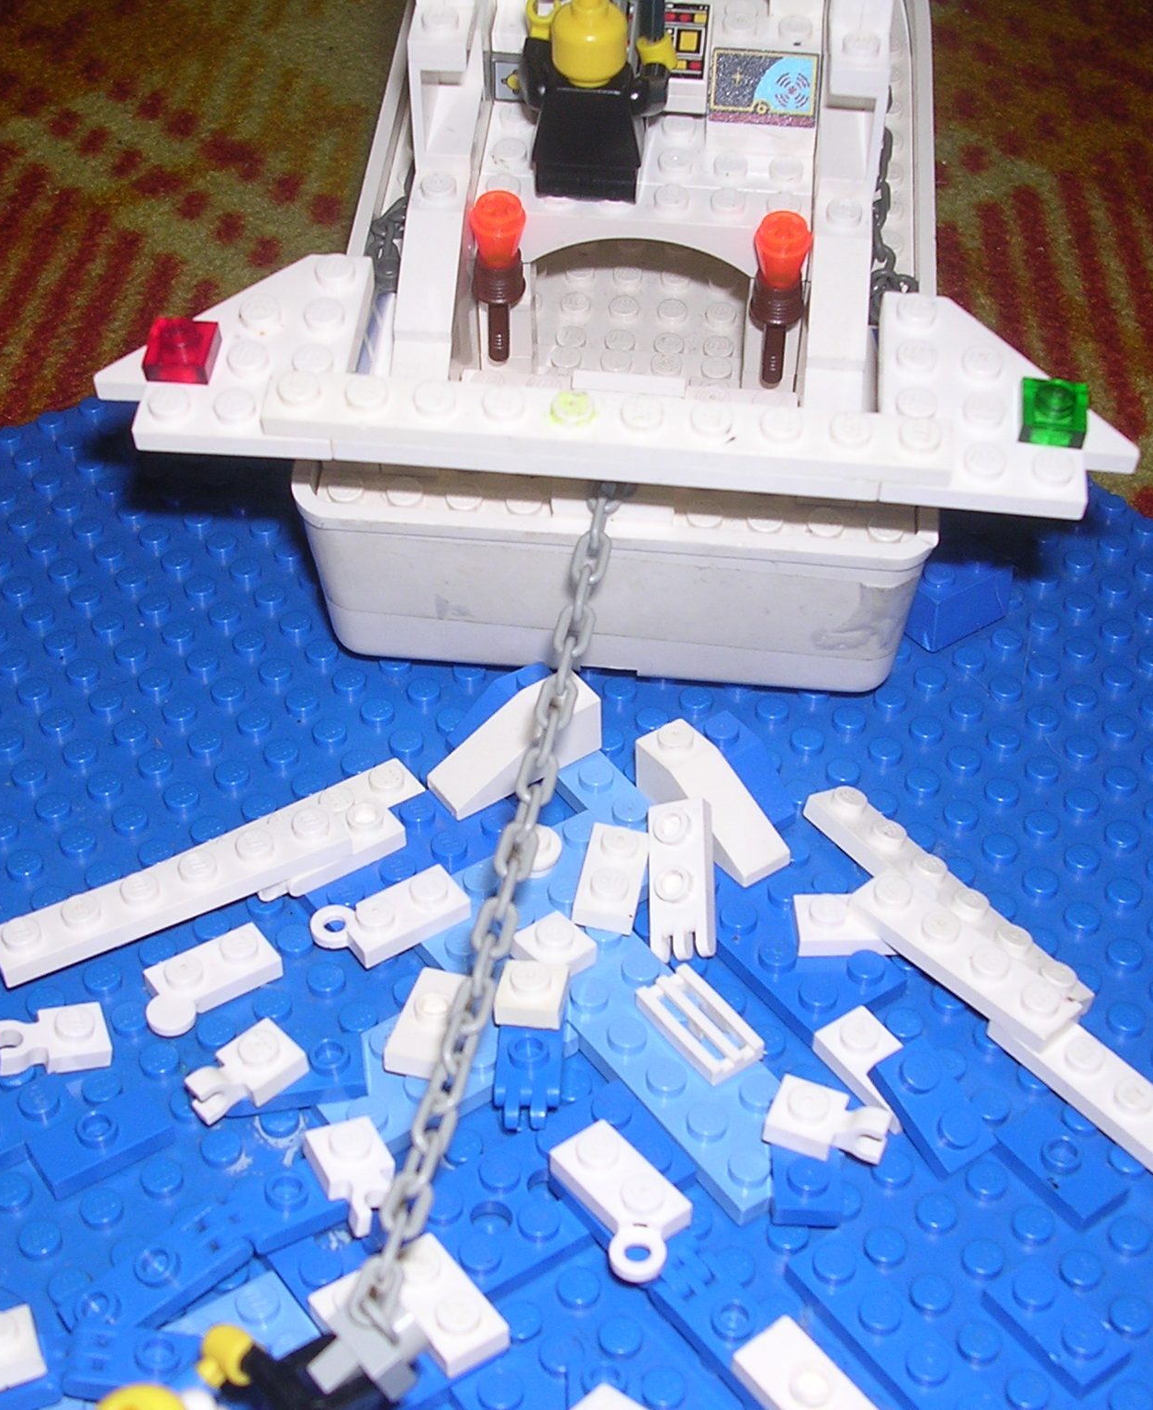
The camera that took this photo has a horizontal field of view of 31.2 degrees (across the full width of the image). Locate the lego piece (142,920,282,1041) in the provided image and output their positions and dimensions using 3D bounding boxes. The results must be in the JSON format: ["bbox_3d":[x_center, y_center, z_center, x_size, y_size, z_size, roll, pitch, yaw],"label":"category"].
[{"bbox_3d":[-0.046,0.036,0.262,0.019,0.005,0.012,-25,48,-27],"label":"lego piece"}]

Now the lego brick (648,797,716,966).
[{"bbox_3d":[0.014,0.023,0.272,0.008,0.005,0.020,-10,63,20],"label":"lego brick"}]

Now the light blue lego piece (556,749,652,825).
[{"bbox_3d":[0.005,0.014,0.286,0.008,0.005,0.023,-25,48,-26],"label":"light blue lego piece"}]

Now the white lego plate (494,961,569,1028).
[{"bbox_3d":[-0.005,0.035,0.255,0.008,0.005,0.008,5,42,5],"label":"white lego plate"}]

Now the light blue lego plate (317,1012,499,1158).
[{"bbox_3d":[-0.016,0.043,0.250,0.032,0.005,0.016,-24,48,-27],"label":"light blue lego plate"}]

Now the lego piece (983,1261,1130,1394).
[{"bbox_3d":[0.055,0.070,0.232,0.008,0.005,0.016,-25,48,-27],"label":"lego piece"}]

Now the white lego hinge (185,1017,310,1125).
[{"bbox_3d":[-0.040,0.044,0.246,0.013,0.005,0.008,-32,50,-31],"label":"white lego hinge"}]

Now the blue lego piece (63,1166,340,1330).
[{"bbox_3d":[-0.039,0.060,0.230,0.041,0.005,0.008,-28,49,-29],"label":"blue lego piece"}]

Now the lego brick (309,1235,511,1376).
[{"bbox_3d":[-0.019,0.069,0.231,0.016,0.005,0.016,-25,48,-27],"label":"lego brick"}]

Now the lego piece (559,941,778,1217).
[{"bbox_3d":[0.012,0.043,0.253,0.016,0.005,0.048,-25,48,-26],"label":"lego piece"}]

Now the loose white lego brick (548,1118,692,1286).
[{"bbox_3d":[0.005,0.056,0.232,0.011,0.005,0.019,-28,49,-29],"label":"loose white lego brick"}]

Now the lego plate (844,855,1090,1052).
[{"bbox_3d":[0.049,0.032,0.260,0.008,0.005,0.032,-31,51,-31],"label":"lego plate"}]

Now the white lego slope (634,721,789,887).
[{"bbox_3d":[0.019,0.013,0.282,0.008,0.011,0.024,-26,48,-27],"label":"white lego slope"}]

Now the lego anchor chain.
[{"bbox_3d":[-0.007,0.018,0.234,0.006,0.014,0.116,8,50,7],"label":"lego anchor chain"}]

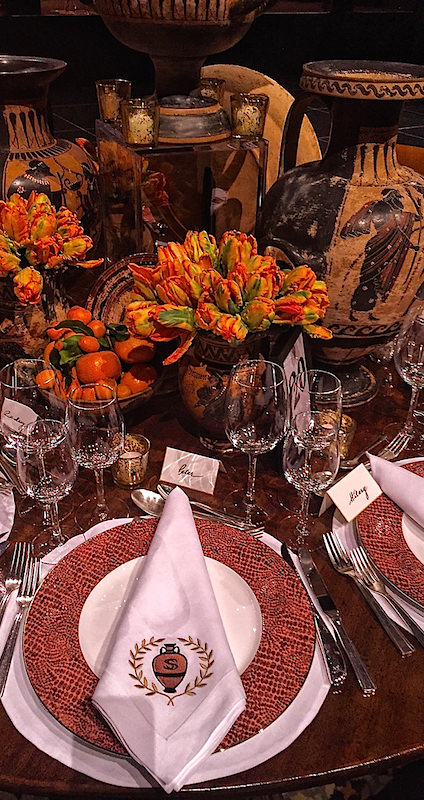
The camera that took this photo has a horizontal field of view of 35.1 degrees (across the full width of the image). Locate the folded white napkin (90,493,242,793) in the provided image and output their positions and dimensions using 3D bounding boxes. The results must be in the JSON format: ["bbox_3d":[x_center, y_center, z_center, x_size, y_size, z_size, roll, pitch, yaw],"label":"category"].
[{"bbox_3d":[-0.043,0.240,0.774,0.165,0.060,0.385,1,34,0],"label":"folded white napkin"}]

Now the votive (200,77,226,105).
[{"bbox_3d":[-0.002,-0.577,1.266,0.061,0.063,0.061,2,34,0],"label":"votive"}]

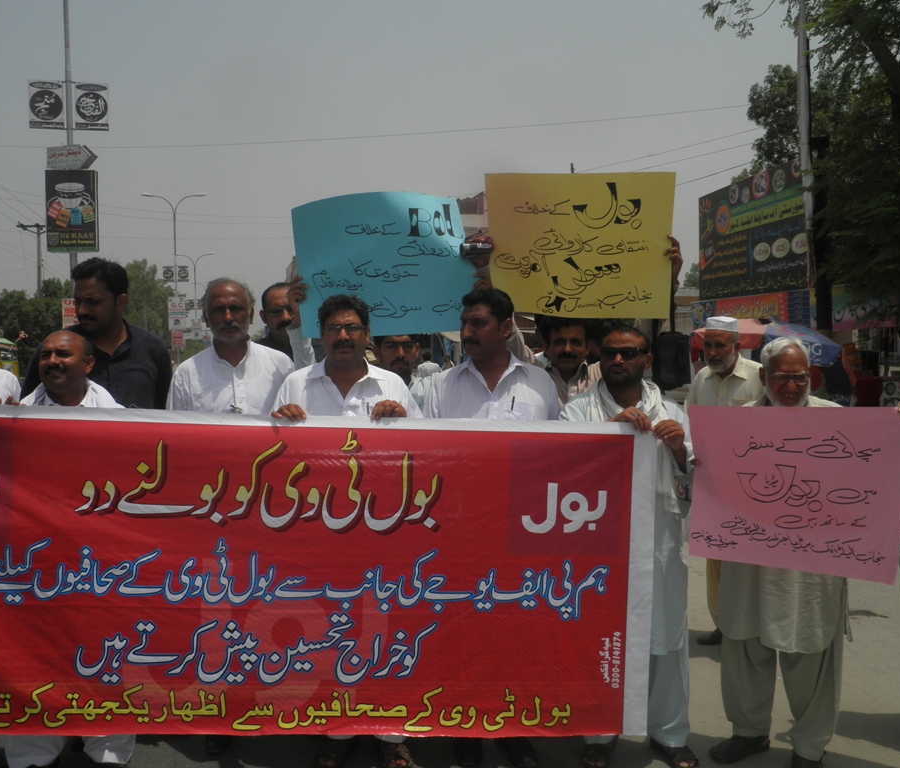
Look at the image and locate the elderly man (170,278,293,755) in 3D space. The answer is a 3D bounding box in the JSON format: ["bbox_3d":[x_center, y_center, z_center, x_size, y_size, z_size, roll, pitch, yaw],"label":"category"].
[{"bbox_3d":[-0.818,0.502,3.214,0.520,1.815,0.360,-1,3,-7],"label":"elderly man"}]

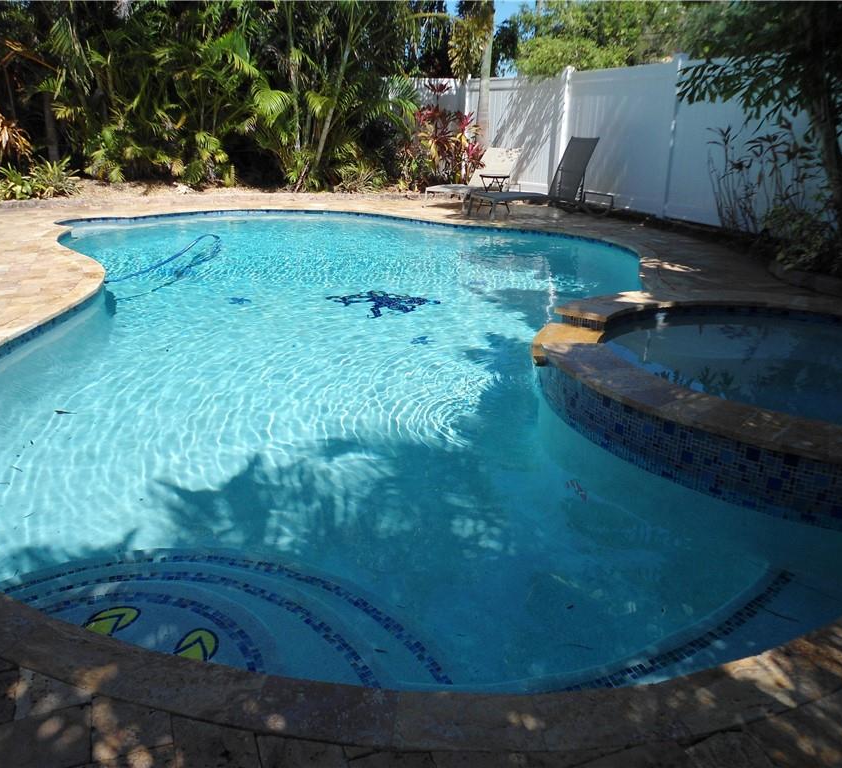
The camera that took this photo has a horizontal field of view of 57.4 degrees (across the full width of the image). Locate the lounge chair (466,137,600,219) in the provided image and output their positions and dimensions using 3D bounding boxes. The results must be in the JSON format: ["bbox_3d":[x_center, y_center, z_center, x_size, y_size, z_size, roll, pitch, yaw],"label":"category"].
[{"bbox_3d":[1.614,-2.755,10.264,1.820,1.000,0.650,-8,21,-23],"label":"lounge chair"}]

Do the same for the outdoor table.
[{"bbox_3d":[1.017,-2.617,10.625,0.410,0.485,0.410,-8,21,-23],"label":"outdoor table"}]

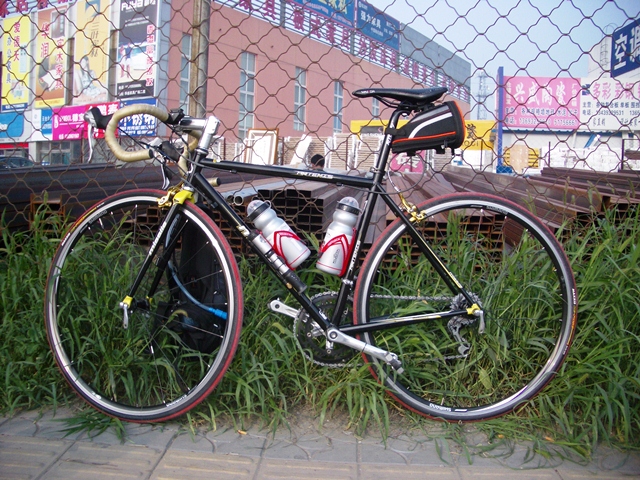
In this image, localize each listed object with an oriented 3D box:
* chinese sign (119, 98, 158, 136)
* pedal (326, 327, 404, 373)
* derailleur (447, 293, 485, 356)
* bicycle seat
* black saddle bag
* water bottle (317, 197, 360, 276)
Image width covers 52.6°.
[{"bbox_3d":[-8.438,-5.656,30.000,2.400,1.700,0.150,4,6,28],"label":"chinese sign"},{"bbox_3d":[0.126,0.301,1.790,0.230,0.060,0.090,23,2,0],"label":"pedal"},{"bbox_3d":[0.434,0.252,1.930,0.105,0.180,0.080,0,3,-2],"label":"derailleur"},{"bbox_3d":[0.231,-0.414,1.860,0.273,0.055,0.140,0,3,-2],"label":"bicycle seat"},{"bbox_3d":[0.306,-0.319,1.850,0.215,0.135,0.110,-7,3,-2],"label":"black saddle bag"},{"bbox_3d":[0.056,-0.012,1.870,0.077,0.225,0.077,15,3,0],"label":"water bottle"}]

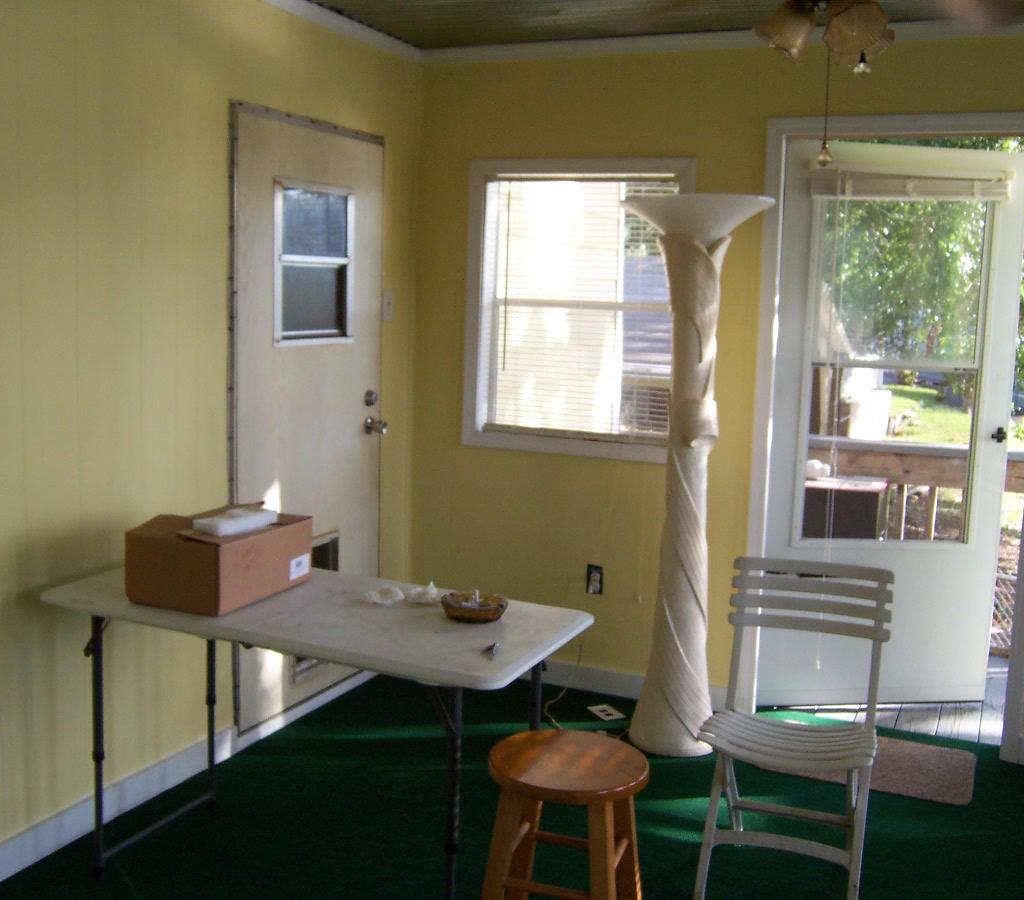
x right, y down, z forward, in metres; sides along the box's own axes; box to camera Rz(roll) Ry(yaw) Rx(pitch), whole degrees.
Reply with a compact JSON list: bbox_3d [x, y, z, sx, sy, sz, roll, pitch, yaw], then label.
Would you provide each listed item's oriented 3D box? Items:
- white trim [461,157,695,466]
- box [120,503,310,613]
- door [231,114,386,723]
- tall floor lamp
[{"bbox_3d":[0.224,-0.515,4.184,0.869,1.080,0.050,5,9,24],"label":"white trim"},{"bbox_3d":[-0.729,0.261,2.867,0.284,0.188,0.378,5,9,24],"label":"box"},{"bbox_3d":[-0.687,-0.106,3.901,0.060,1.950,0.880,5,9,24],"label":"door"},{"bbox_3d":[0.567,0.098,3.737,0.483,1.789,0.483,5,9,24],"label":"tall floor lamp"}]

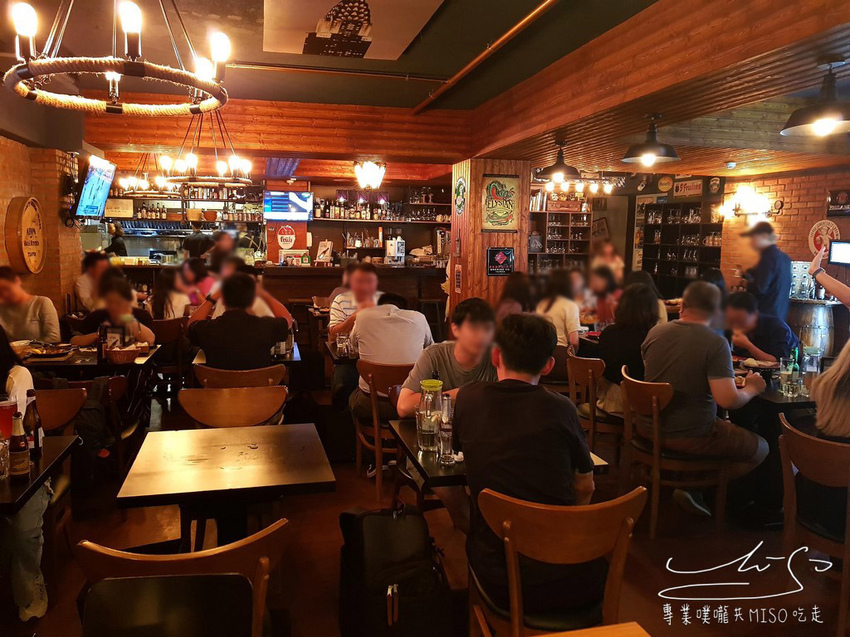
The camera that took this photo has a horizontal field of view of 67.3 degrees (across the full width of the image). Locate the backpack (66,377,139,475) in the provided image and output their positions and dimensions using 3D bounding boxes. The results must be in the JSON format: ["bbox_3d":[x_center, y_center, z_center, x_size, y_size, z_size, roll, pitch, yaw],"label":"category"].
[{"bbox_3d":[-1.561,0.578,2.963,0.320,0.520,0.210,-1,7,-15],"label":"backpack"}]

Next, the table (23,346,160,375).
[{"bbox_3d":[-2.337,0.622,4.093,1.150,0.750,0.690,-1,7,-15],"label":"table"}]

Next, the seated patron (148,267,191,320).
[{"bbox_3d":[-2.363,0.121,5.856,0.440,1.210,0.780,0,7,-8],"label":"seated patron"}]

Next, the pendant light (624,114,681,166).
[{"bbox_3d":[1.515,-1.200,4.295,0.385,0.335,0.385,-1,7,-15],"label":"pendant light"}]

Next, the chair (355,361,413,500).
[{"bbox_3d":[-0.197,0.640,4.013,0.500,0.810,0.510,-2,7,-18],"label":"chair"}]

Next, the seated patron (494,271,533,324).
[{"bbox_3d":[0.926,0.200,5.706,0.780,1.220,0.440,-1,7,-18],"label":"seated patron"}]

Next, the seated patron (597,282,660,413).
[{"bbox_3d":[1.420,0.400,4.245,0.750,1.240,0.460,-1,7,-17],"label":"seated patron"}]

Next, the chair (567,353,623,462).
[{"bbox_3d":[1.208,0.598,4.201,0.500,0.780,0.470,0,6,-7],"label":"chair"}]

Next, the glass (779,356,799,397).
[{"bbox_3d":[1.769,0.281,3.098,0.078,0.180,0.078,1,6,0],"label":"glass"}]

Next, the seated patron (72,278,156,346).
[{"bbox_3d":[-2.136,0.294,4.496,0.560,1.180,0.850,0,7,-12],"label":"seated patron"}]

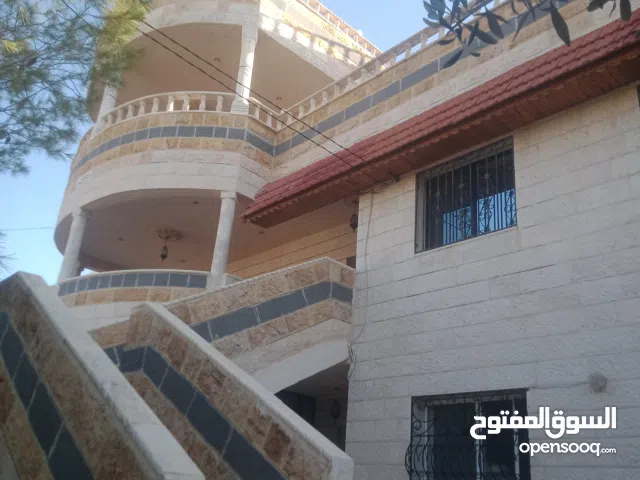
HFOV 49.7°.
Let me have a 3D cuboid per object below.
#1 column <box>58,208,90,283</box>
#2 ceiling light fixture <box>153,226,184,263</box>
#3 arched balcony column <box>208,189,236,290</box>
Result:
[{"bbox_3d":[-4.803,0.210,13.427,0.280,1.607,0.280,21,-26,-37],"label":"column"},{"bbox_3d":[-3.316,0.182,14.886,0.630,0.661,0.630,21,-26,-37],"label":"ceiling light fixture"},{"bbox_3d":[-1.693,0.028,12.087,0.290,1.782,0.290,5,-21,-1],"label":"arched balcony column"}]

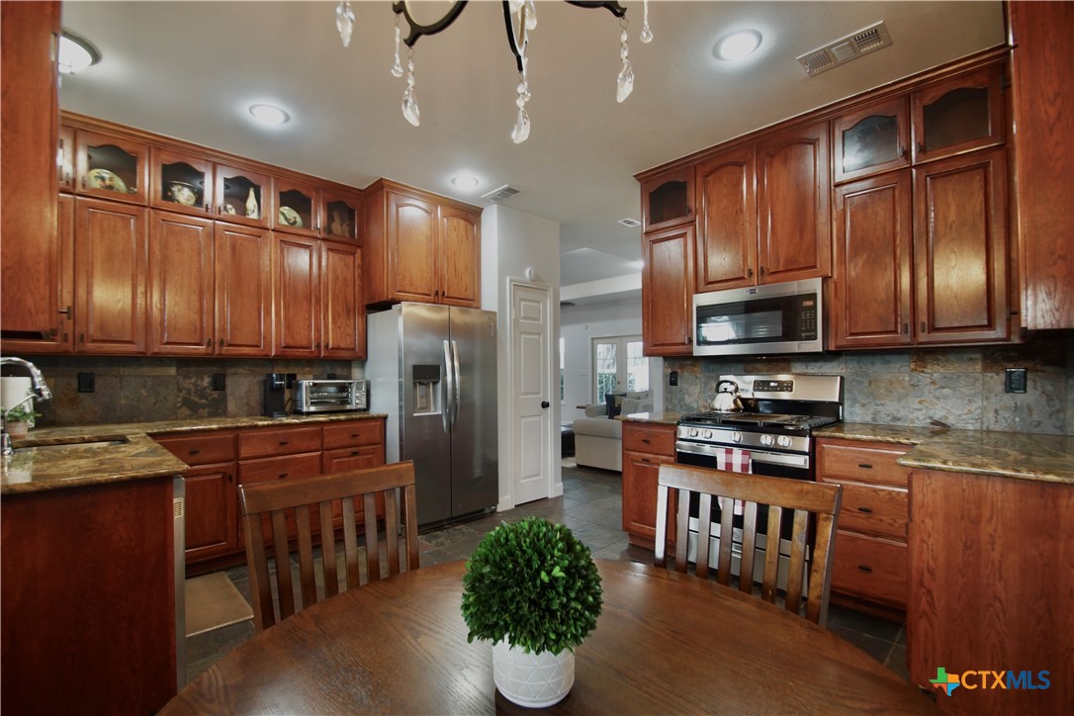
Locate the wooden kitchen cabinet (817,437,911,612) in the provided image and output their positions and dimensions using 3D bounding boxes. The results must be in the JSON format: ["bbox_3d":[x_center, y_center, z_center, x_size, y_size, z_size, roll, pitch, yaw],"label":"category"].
[{"bbox_3d":[1.830,0.885,2.422,0.630,0.879,0.420,0,-1,-44],"label":"wooden kitchen cabinet"}]

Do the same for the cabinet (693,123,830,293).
[{"bbox_3d":[1.512,-0.890,2.937,0.380,0.873,0.795,0,-1,-44],"label":"cabinet"}]

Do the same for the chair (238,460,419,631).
[{"bbox_3d":[-0.422,0.824,1.082,0.475,0.995,0.560,0,-1,-37],"label":"chair"}]

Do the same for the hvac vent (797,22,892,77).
[{"bbox_3d":[1.414,-1.410,2.066,0.207,0.015,0.332,0,-1,-44],"label":"hvac vent"}]

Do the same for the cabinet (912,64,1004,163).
[{"bbox_3d":[2.156,-1.157,2.287,0.370,0.375,0.328,0,-1,-44],"label":"cabinet"}]

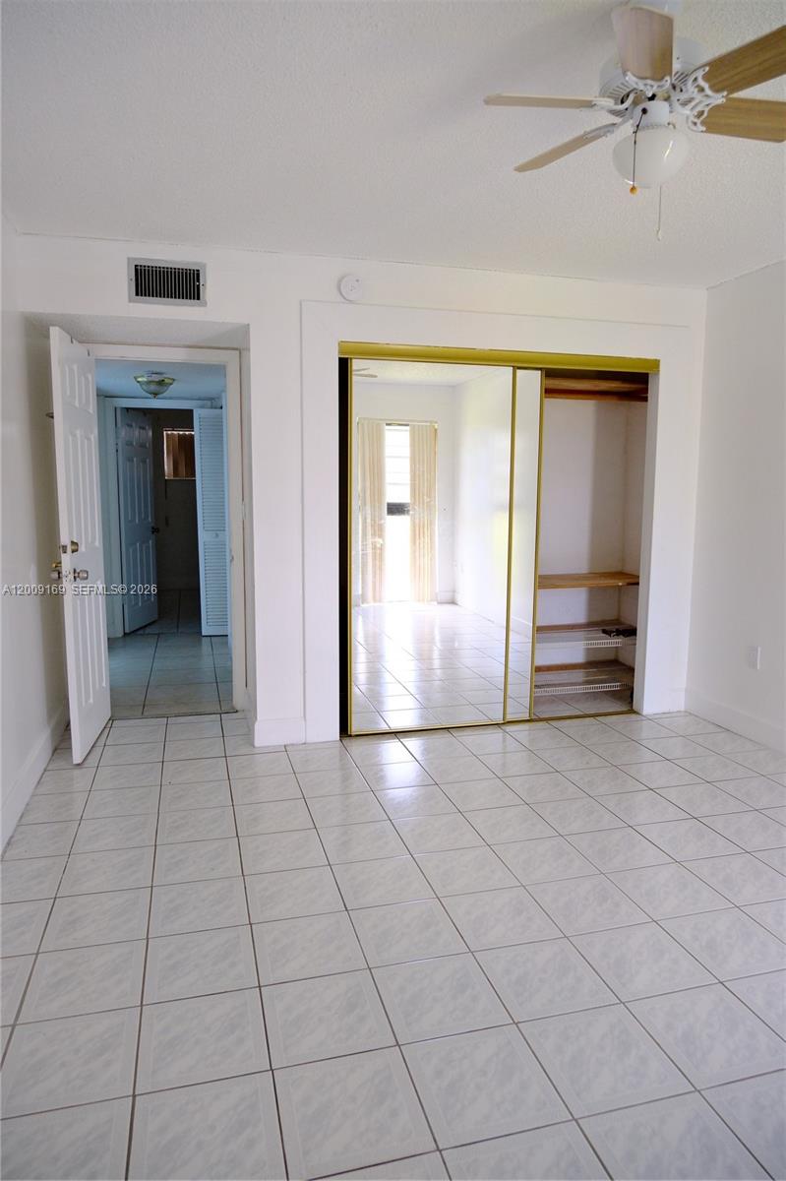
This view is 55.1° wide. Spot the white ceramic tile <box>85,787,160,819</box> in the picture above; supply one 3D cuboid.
[{"bbox_3d":[-1.159,0.913,3.241,0.302,0.010,0.302,-2,8,-15],"label":"white ceramic tile"}]

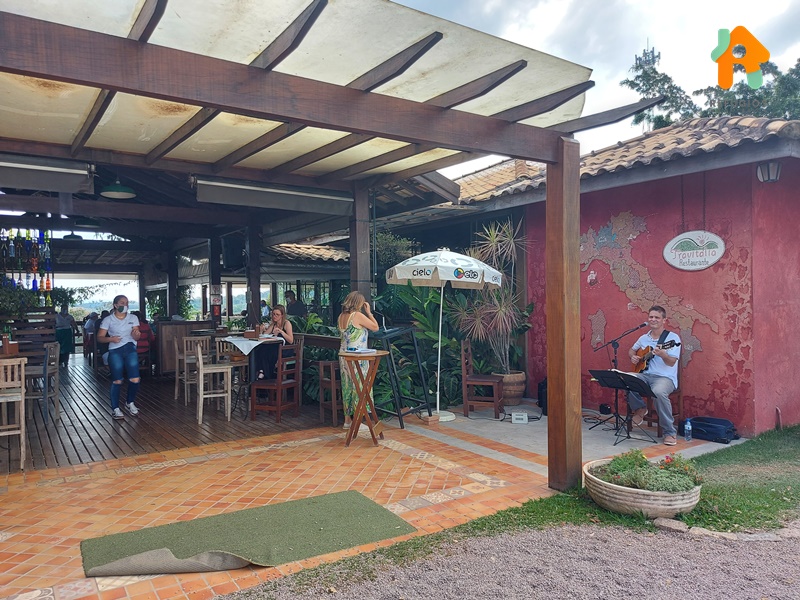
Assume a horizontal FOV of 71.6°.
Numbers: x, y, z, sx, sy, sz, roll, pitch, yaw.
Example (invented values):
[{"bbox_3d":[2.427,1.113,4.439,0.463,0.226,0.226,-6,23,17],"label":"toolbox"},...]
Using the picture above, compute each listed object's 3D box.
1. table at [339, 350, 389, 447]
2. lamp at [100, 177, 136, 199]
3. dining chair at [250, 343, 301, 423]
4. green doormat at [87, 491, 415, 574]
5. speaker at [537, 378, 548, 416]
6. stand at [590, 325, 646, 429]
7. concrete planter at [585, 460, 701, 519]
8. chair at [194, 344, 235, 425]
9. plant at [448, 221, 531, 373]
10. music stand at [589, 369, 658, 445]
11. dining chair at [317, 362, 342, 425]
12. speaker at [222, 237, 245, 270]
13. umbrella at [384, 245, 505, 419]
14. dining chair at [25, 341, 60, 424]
[{"bbox_3d":[-0.390,1.074,6.120,0.570,1.000,0.540,0,1,9],"label":"table"},{"bbox_3d":[-3.770,-1.515,7.450,0.480,0.240,0.480,0,1,0],"label":"lamp"},{"bbox_3d":[-1.656,1.077,7.332,0.460,0.980,0.430,-1,0,21],"label":"dining chair"},{"bbox_3d":[-1.000,1.570,3.755,1.960,0.070,0.960,-1,1,-30],"label":"green doormat"},{"bbox_3d":[2.080,1.300,7.580,0.360,0.490,0.360,0,1,34],"label":"speaker"},{"bbox_3d":[2.492,0.877,6.362,0.620,1.270,0.550,-1,0,30],"label":"stand"},{"bbox_3d":[1.838,1.453,4.231,0.830,0.260,0.830,0,1,0],"label":"concrete planter"},{"bbox_3d":[-2.442,1.062,7.267,0.460,1.030,0.410,-1,0,-38],"label":"chair"},{"bbox_3d":[1.315,-0.050,8.150,1.050,2.300,1.180,-1,0,0],"label":"plant"},{"bbox_3d":[2.385,1.137,5.931,0.450,0.750,0.580,-1,0,-35],"label":"music stand"},{"bbox_3d":[-0.755,1.175,7.020,0.390,0.790,0.390,-1,1,-36],"label":"dining chair"},{"bbox_3d":[-3.050,-0.873,10.200,0.370,0.580,0.380,-8,3,-24],"label":"speaker"},{"bbox_3d":[0.566,0.429,7.284,1.550,2.220,1.550,-1,0,0],"label":"umbrella"},{"bbox_3d":[-4.786,1.091,7.302,0.460,1.030,0.420,-1,0,-1],"label":"dining chair"}]

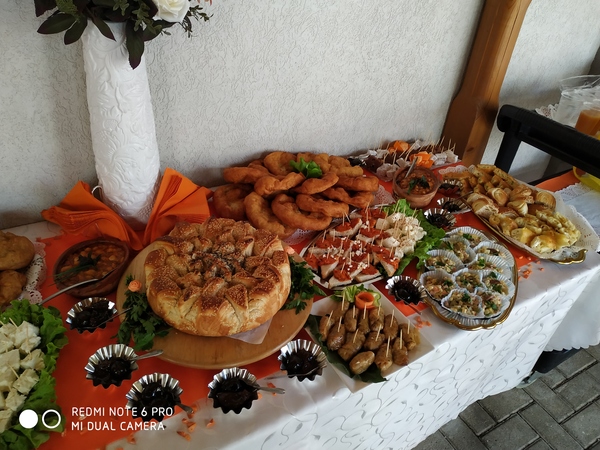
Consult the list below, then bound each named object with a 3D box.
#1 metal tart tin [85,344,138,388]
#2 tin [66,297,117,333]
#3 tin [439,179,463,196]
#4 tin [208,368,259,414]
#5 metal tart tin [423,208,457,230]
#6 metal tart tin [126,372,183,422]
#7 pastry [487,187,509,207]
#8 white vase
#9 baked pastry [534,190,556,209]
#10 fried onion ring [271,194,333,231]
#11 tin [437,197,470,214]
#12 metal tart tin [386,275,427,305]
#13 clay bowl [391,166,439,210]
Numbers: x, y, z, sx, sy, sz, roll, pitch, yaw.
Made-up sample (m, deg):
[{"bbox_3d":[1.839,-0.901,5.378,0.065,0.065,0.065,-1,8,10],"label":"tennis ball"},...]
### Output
[{"bbox_3d":[-0.292,0.228,0.653,0.079,0.028,0.079,4,35,-3],"label":"metal tart tin"},{"bbox_3d":[-0.362,0.165,0.731,0.079,0.028,0.079,4,35,-3],"label":"tin"},{"bbox_3d":[0.468,-0.111,1.319,0.090,0.028,0.090,2,36,-2],"label":"tin"},{"bbox_3d":[-0.114,0.293,0.718,0.088,0.028,0.088,2,36,-2],"label":"tin"},{"bbox_3d":[0.392,-0.009,1.173,0.089,0.028,0.089,4,36,0],"label":"metal tart tin"},{"bbox_3d":[-0.242,0.298,0.700,0.090,0.028,0.090,2,36,-2],"label":"metal tart tin"},{"bbox_3d":[0.538,-0.076,1.130,0.046,0.039,0.052,-15,40,-27],"label":"pastry"},{"bbox_3d":[-0.372,-0.192,0.875,0.130,0.437,0.130,-14,40,-27],"label":"white vase"},{"bbox_3d":[0.674,-0.067,1.140,0.052,0.037,0.048,-15,40,-27],"label":"baked pastry"},{"bbox_3d":[0.005,-0.035,1.110,0.158,0.042,0.158,15,32,0],"label":"fried onion ring"},{"bbox_3d":[0.451,-0.044,1.227,0.091,0.028,0.091,4,36,0],"label":"tin"},{"bbox_3d":[0.214,0.139,0.846,0.079,0.028,0.079,4,35,-3],"label":"metal tart tin"},{"bbox_3d":[0.344,-0.101,1.258,0.145,0.072,0.145,4,36,0],"label":"clay bowl"}]

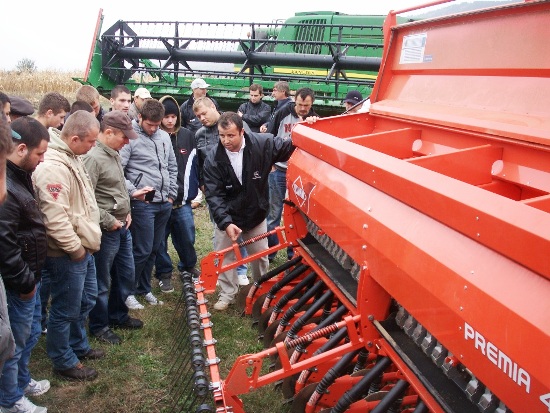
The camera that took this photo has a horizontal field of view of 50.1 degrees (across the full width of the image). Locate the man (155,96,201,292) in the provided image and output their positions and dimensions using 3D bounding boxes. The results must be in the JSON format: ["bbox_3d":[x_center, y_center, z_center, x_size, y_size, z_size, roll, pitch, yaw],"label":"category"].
[{"bbox_3d":[-0.880,-0.113,5.309,0.510,1.740,0.400,-5,15,-19],"label":"man"}]

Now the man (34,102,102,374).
[{"bbox_3d":[-1.353,0.235,3.890,0.420,1.730,0.520,6,13,13],"label":"man"}]

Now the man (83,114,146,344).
[{"bbox_3d":[-1.203,0.144,4.381,0.400,1.710,0.500,6,13,13],"label":"man"}]

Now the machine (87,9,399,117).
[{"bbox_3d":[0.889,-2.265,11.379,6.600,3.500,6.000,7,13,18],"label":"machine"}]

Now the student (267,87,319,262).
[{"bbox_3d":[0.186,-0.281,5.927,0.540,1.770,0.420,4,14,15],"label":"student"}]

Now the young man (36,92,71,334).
[{"bbox_3d":[-1.672,0.080,4.400,0.380,1.780,0.500,3,12,2],"label":"young man"}]

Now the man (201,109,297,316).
[{"bbox_3d":[-0.195,0.049,4.886,0.750,1.630,0.640,4,15,17],"label":"man"}]

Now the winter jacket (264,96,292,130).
[{"bbox_3d":[0.057,-1.032,7.400,0.420,0.720,0.520,-1,13,-15],"label":"winter jacket"}]

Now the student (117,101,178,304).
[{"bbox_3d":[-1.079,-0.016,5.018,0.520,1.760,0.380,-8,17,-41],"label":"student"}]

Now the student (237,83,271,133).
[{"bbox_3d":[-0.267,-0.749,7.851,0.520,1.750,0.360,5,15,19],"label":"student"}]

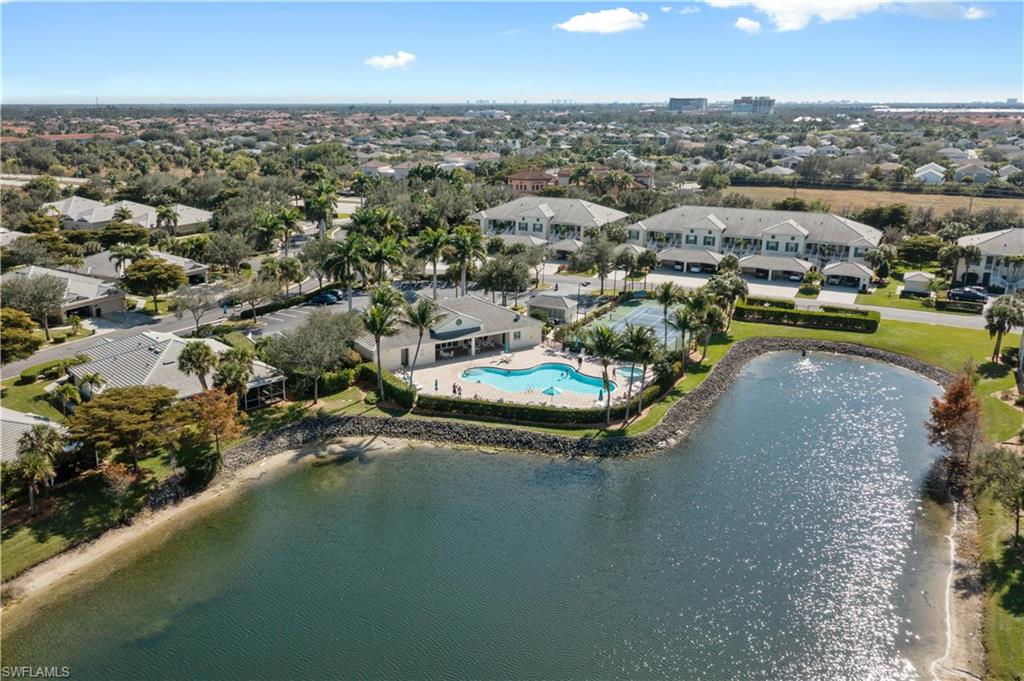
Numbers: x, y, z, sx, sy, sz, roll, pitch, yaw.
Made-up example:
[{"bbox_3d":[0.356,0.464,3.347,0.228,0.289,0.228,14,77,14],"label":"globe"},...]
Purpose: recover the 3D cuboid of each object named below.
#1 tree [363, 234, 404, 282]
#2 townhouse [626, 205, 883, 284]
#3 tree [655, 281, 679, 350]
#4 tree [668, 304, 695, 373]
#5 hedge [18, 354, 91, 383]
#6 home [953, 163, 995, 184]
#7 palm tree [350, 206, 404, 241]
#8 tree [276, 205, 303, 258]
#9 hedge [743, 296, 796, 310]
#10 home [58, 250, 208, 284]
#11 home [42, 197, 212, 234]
[{"bbox_3d":[-24.171,-14.963,149.975,7.000,10.000,6.600,0,17,0],"label":"tree"},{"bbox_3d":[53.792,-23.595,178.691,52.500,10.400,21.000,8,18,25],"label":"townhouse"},{"bbox_3d":[20.837,-2.587,107.229,3.500,10.700,3.500,0,17,0],"label":"tree"},{"bbox_3d":[22.032,-0.060,102.761,3.800,9.000,3.800,0,17,0],"label":"tree"},{"bbox_3d":[-58.440,3.640,101.950,3.200,1.200,9.000,12,20,34],"label":"hedge"},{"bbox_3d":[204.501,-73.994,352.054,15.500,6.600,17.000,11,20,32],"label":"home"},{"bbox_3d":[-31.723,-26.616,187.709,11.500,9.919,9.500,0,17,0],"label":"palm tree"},{"bbox_3d":[-48.810,-23.650,175.080,6.000,11.590,6.000,0,17,0],"label":"tree"},{"bbox_3d":[44.500,-6.371,136.466,8.200,1.250,1.400,7,18,21],"label":"hedge"},{"bbox_3d":[-73.518,-13.998,154.907,26.000,5.700,14.800,7,18,21],"label":"home"},{"bbox_3d":[-109.300,-35.149,222.949,53.000,7.000,20.000,8,18,26],"label":"home"}]

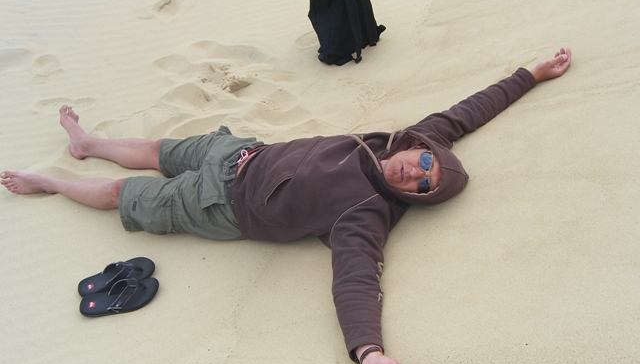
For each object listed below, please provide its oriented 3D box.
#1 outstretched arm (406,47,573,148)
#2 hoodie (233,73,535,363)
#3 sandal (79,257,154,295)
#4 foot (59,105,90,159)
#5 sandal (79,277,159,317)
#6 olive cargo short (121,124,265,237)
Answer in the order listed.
[{"bbox_3d":[0.592,-0.293,2.461,0.690,0.130,0.140,-31,41,-10],"label":"outstretched arm"},{"bbox_3d":[0.165,-0.021,2.271,0.880,0.260,1.200,2,46,26],"label":"hoodie"},{"bbox_3d":[-0.702,0.327,2.434,0.285,0.060,0.110,-17,41,7],"label":"sandal"},{"bbox_3d":[-1.069,-0.230,3.058,0.110,0.245,0.095,-5,18,28],"label":"foot"},{"bbox_3d":[-0.672,0.383,2.361,0.285,0.060,0.110,-15,41,8],"label":"sandal"},{"bbox_3d":[-0.446,-0.034,2.582,0.580,0.220,0.480,2,46,26],"label":"olive cargo short"}]

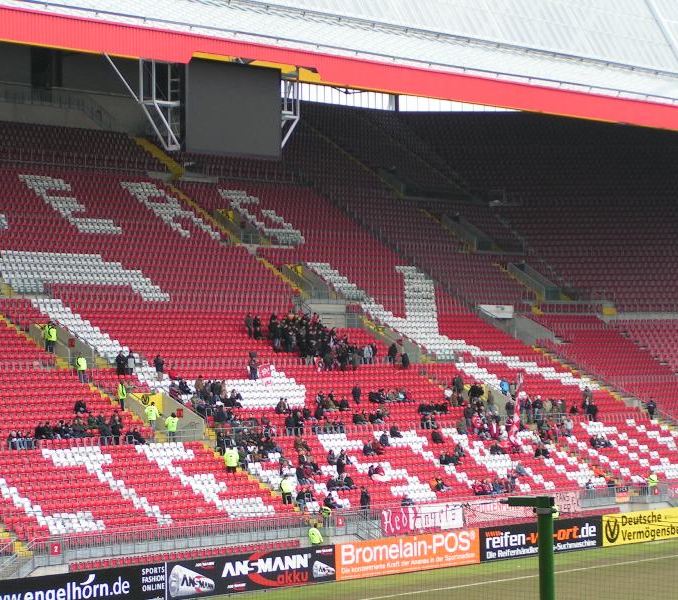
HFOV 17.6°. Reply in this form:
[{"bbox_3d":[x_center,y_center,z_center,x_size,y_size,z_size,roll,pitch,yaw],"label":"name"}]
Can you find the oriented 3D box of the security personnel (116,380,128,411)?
[{"bbox_3d":[-11.670,5.246,118.070,0.400,1.780,0.560,-2,-2,42],"label":"security personnel"}]

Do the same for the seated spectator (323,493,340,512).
[{"bbox_3d":[-0.313,10.974,117.257,0.750,1.260,0.580,-1,-2,41],"label":"seated spectator"}]

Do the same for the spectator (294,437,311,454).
[{"bbox_3d":[-2.034,8.393,123.859,0.750,1.260,0.580,-1,-2,41],"label":"spectator"}]

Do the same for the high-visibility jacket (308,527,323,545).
[{"bbox_3d":[-1.049,10.717,100.090,0.620,0.800,0.380,-1,-2,23],"label":"high-visibility jacket"}]

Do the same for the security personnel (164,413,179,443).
[{"bbox_3d":[-8.843,6.809,115.903,0.620,1.740,0.450,0,-2,-18],"label":"security personnel"}]

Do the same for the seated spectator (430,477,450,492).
[{"bbox_3d":[5.525,10.274,119.503,0.800,1.170,0.550,-2,-2,42],"label":"seated spectator"}]

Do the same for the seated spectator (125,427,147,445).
[{"bbox_3d":[-10.540,7.180,113.991,0.850,1.120,0.550,-2,-2,42],"label":"seated spectator"}]

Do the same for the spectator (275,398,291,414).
[{"bbox_3d":[-3.221,6.276,126.287,0.750,1.220,0.550,-2,-2,42],"label":"spectator"}]

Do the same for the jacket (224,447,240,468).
[{"bbox_3d":[-5.471,7.973,111.744,0.660,0.900,0.420,-1,-2,-7],"label":"jacket"}]

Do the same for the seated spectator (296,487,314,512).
[{"bbox_3d":[-1.747,10.630,116.671,0.750,1.260,0.580,-1,-2,41],"label":"seated spectator"}]

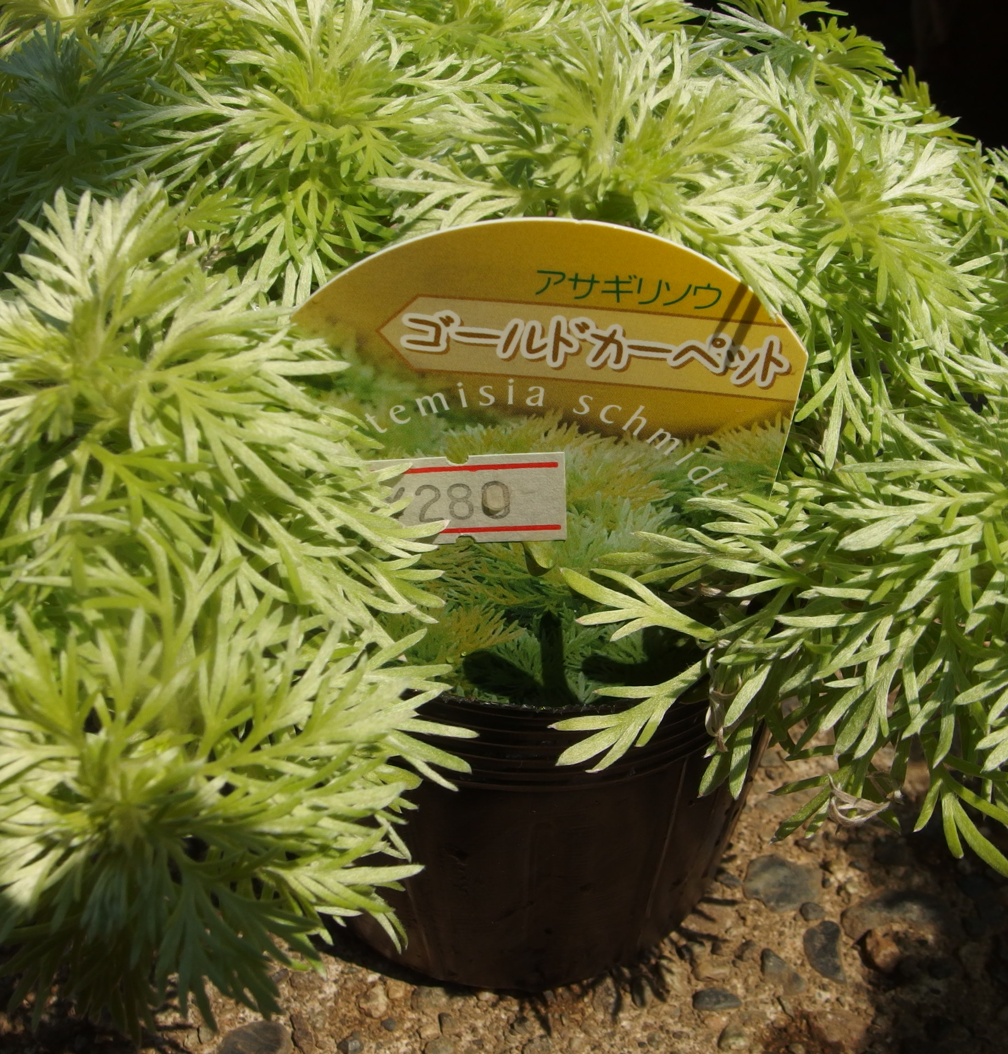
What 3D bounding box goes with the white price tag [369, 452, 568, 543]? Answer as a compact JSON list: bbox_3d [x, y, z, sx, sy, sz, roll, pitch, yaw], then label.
[{"bbox_3d":[-0.004,-0.003,0.151,0.022,0.012,0.001,-2,41,1],"label":"white price tag"}]

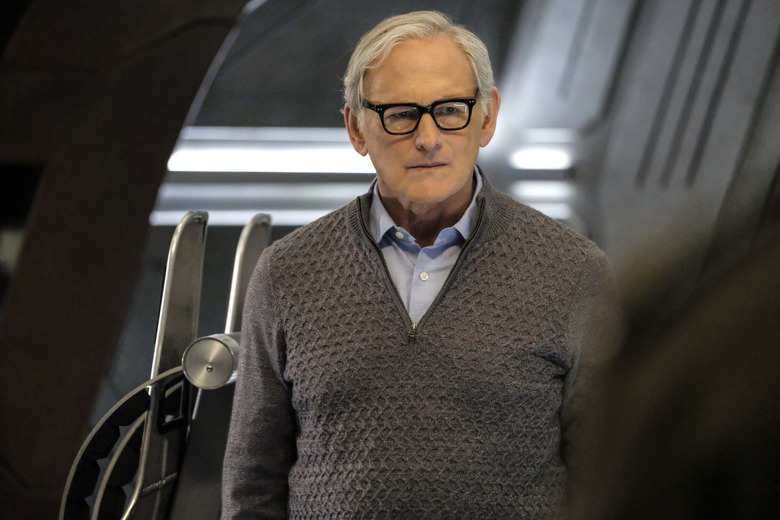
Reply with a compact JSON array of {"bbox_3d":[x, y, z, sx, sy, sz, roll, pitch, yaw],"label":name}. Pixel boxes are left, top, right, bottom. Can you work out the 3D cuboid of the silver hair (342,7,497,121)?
[{"bbox_3d":[0.037,-0.232,5.850,0.188,0.180,0.213,-5,2,-9],"label":"silver hair"}]

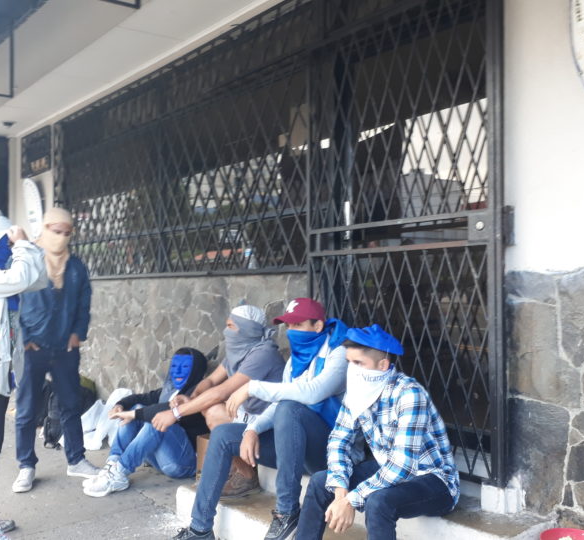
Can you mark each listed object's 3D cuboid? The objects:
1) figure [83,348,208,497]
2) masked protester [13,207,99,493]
[{"bbox_3d":[-0.899,0.898,3.498,0.800,0.830,0.500,2,-3,-34],"label":"figure"},{"bbox_3d":[-1.468,0.463,3.536,0.530,1.700,0.380,1,-3,-25],"label":"masked protester"}]

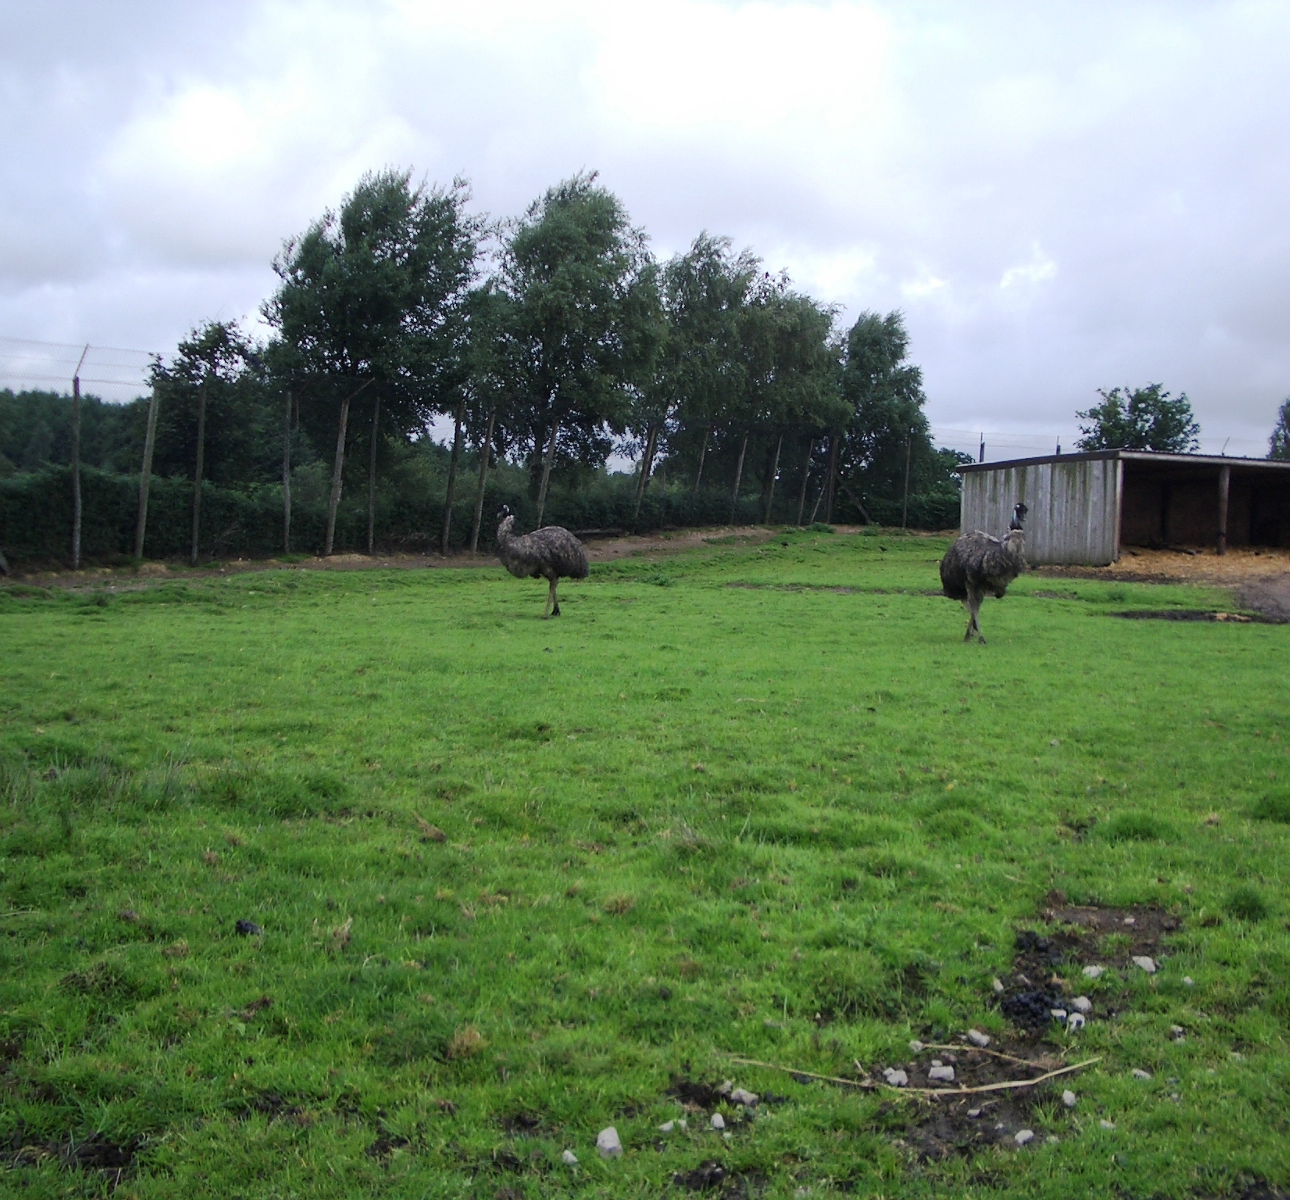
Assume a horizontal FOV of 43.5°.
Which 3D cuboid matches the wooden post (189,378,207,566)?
[{"bbox_3d":[-7.937,-2.268,28.832,0.130,3.309,0.130,3,6,-16],"label":"wooden post"}]

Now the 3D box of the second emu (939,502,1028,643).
[{"bbox_3d":[3.518,-0.286,16.800,1.050,1.467,0.500,4,5,44],"label":"second emu"}]

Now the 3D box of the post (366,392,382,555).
[{"bbox_3d":[-6.197,-2.887,37.000,0.130,3.750,0.130,6,5,37],"label":"post"}]

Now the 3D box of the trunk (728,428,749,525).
[{"bbox_3d":[3.314,-4.266,56.830,0.180,3.360,0.180,11,6,2],"label":"trunk"}]

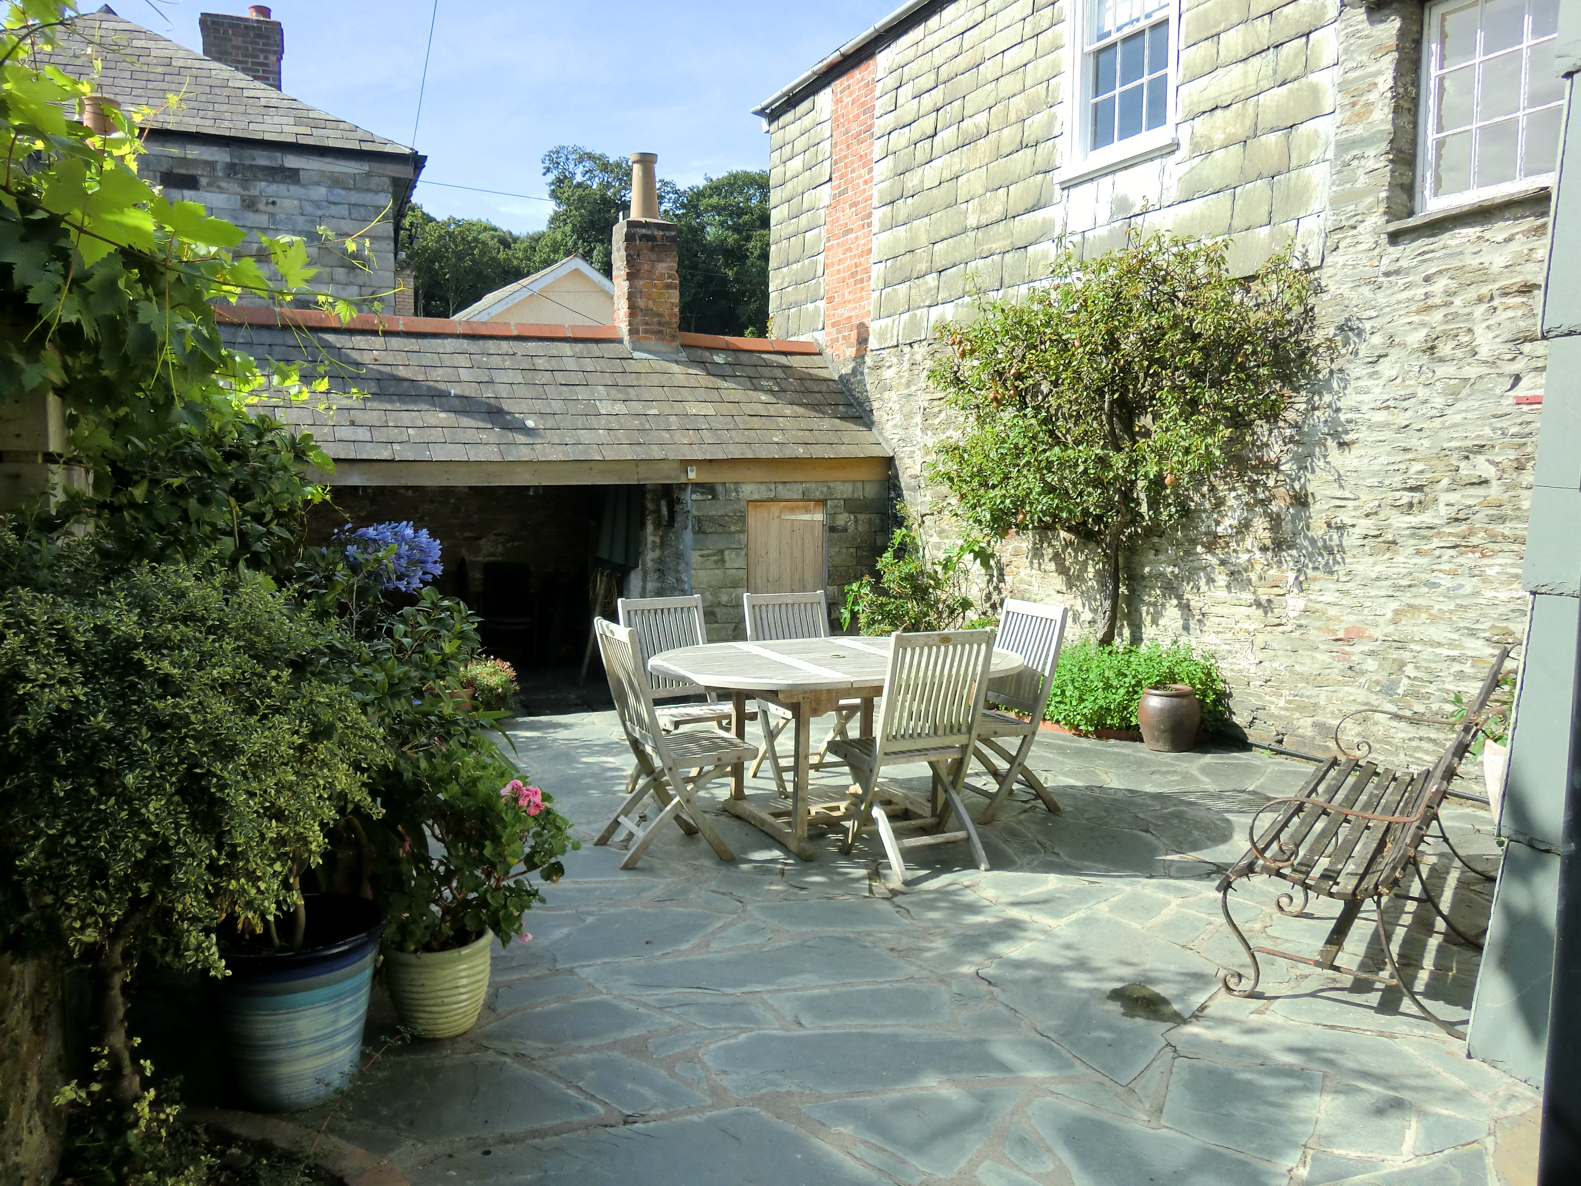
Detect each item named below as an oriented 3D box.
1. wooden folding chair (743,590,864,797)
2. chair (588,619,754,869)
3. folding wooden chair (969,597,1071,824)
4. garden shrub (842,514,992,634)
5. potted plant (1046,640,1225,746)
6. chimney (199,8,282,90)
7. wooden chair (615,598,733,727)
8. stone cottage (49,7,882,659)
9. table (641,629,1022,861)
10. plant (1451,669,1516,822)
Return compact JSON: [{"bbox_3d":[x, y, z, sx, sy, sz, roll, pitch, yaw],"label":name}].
[{"bbox_3d":[0.092,0.483,5.838,0.485,0.941,0.560,-3,6,-28],"label":"wooden folding chair"},{"bbox_3d":[-0.468,0.578,4.811,0.560,0.941,0.485,-2,6,-25],"label":"chair"},{"bbox_3d":[0.902,0.522,5.425,0.560,0.941,0.485,-2,6,-24],"label":"folding wooden chair"},{"bbox_3d":[0.930,0.026,8.940,0.900,1.180,1.050,-2,6,-24],"label":"garden shrub"},{"bbox_3d":[2.060,0.554,7.202,0.800,0.550,1.150,-2,6,-24],"label":"potted plant"},{"bbox_3d":[-6.257,-6.117,13.534,0.840,0.950,0.600,-2,6,-19],"label":"chimney"},{"bbox_3d":[-0.489,0.507,5.577,0.485,0.941,0.560,-3,6,-33],"label":"wooden chair"},{"bbox_3d":[-3.459,-2.774,10.861,7.000,6.500,5.500,-3,6,-27],"label":"stone cottage"},{"bbox_3d":[0.217,0.642,5.239,1.668,0.735,1.101,-2,6,-25],"label":"table"},{"bbox_3d":[3.080,0.670,5.133,0.440,0.700,0.440,-2,6,-24],"label":"plant"}]

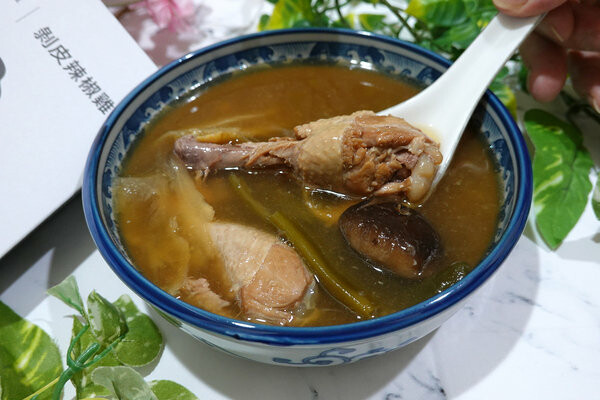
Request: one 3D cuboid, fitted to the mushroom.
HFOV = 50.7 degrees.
[{"bbox_3d":[0.039,0.016,0.270,0.041,0.026,0.046,-36,55,-27],"label":"mushroom"}]

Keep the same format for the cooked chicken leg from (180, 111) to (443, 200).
[{"bbox_3d":[0.002,-0.022,0.295,0.121,0.039,0.041,4,47,6],"label":"cooked chicken leg"}]

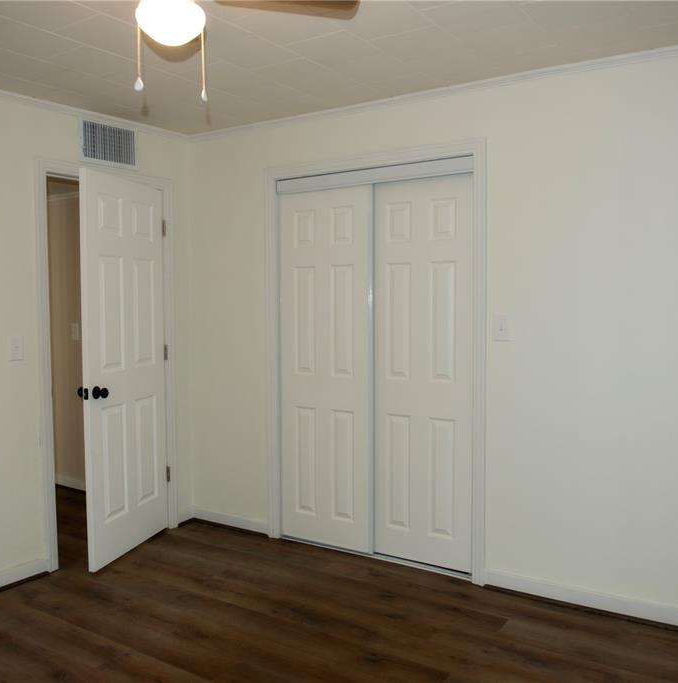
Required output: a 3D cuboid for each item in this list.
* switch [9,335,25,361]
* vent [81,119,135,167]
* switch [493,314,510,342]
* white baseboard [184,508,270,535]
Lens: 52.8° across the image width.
[{"bbox_3d":[-1.558,0.033,3.316,0.012,0.120,0.075,2,4,34],"label":"switch"},{"bbox_3d":[-1.250,-1.072,3.731,0.020,0.210,0.360,2,4,34],"label":"vent"},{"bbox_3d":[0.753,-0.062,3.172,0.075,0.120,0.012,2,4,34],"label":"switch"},{"bbox_3d":[-0.683,1.105,4.206,0.625,0.080,0.016,2,4,34],"label":"white baseboard"}]

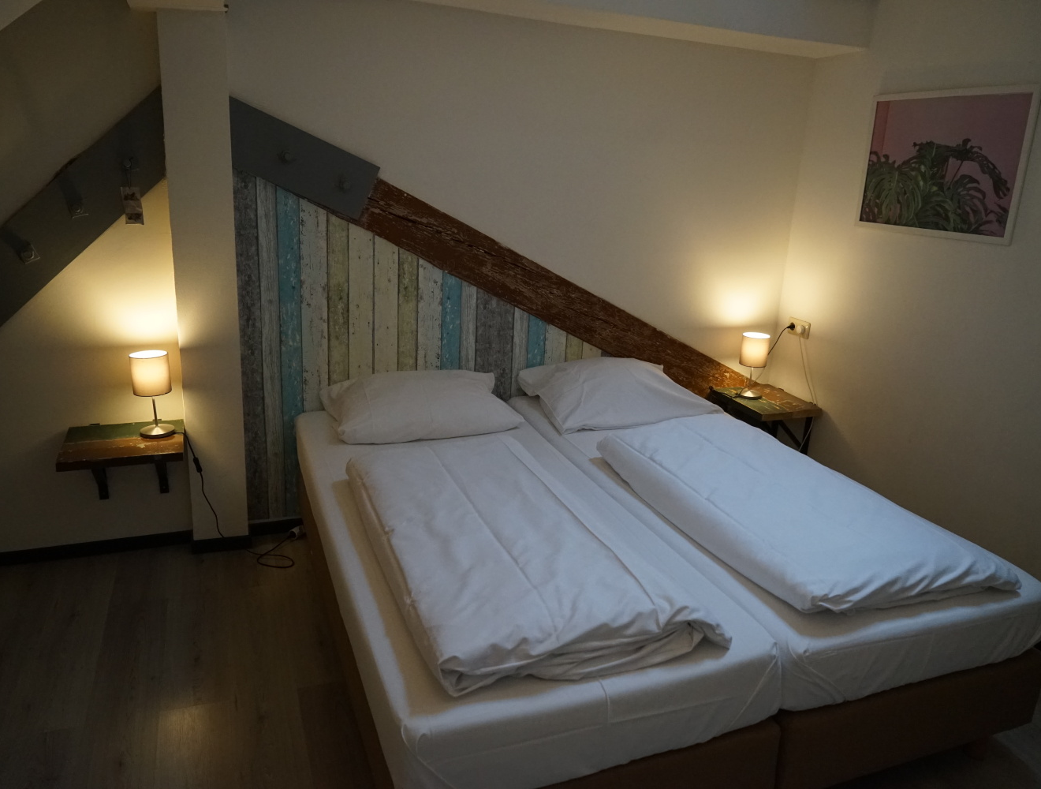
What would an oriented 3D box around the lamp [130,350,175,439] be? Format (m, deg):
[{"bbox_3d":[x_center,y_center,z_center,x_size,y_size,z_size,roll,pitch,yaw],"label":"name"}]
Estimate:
[{"bbox_3d":[-1.362,0.002,2.927,0.130,0.310,0.130,-3,19,-21],"label":"lamp"}]

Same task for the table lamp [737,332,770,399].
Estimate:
[{"bbox_3d":[1.149,-0.135,3.883,0.130,0.312,0.130,-3,19,-21],"label":"table lamp"}]

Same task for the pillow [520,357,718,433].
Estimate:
[{"bbox_3d":[0.463,-0.031,3.537,0.790,0.198,0.445,-5,18,-26],"label":"pillow"}]

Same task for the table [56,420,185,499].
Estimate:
[{"bbox_3d":[-1.461,0.312,2.948,0.398,0.306,0.375,-3,18,-21],"label":"table"}]

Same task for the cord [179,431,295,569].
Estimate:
[{"bbox_3d":[-1.112,0.399,3.145,0.425,0.553,0.277,-3,18,-21],"label":"cord"}]

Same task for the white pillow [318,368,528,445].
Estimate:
[{"bbox_3d":[-0.388,0.030,3.211,0.751,0.173,0.435,-5,18,-25],"label":"white pillow"}]

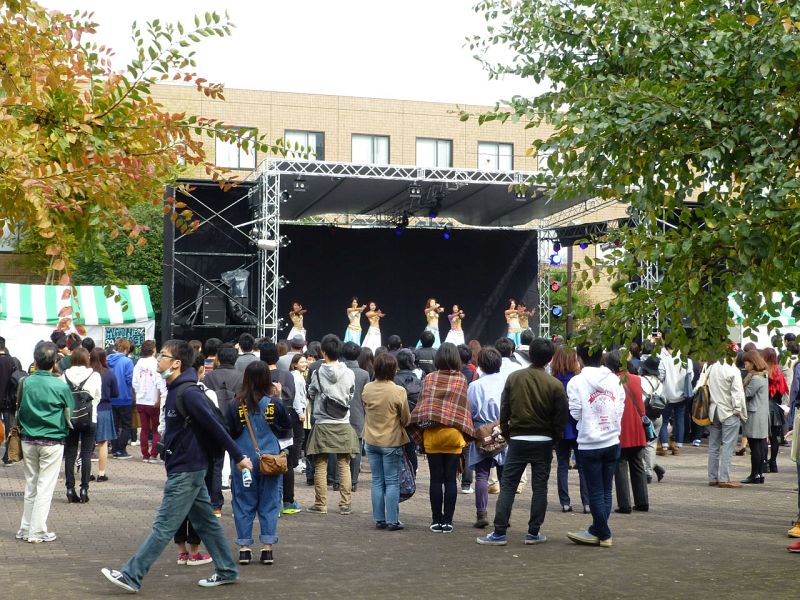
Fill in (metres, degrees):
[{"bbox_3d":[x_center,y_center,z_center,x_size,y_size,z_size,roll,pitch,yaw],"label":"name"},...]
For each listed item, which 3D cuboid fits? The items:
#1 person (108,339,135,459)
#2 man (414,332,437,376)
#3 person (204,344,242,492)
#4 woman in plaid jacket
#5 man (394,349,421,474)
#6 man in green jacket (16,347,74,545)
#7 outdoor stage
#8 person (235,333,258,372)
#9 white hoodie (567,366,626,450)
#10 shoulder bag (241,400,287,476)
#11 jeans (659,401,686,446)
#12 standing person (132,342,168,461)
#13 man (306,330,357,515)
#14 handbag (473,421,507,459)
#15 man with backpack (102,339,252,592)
[{"bbox_3d":[-4.132,1.450,18.145,0.460,1.759,0.330,-1,-2,23],"label":"person"},{"bbox_3d":[0.381,1.353,17.269,0.520,1.818,0.380,0,-2,0],"label":"man"},{"bbox_3d":[-1.729,1.260,12.035,0.480,1.685,0.420,0,-2,6],"label":"person"},{"bbox_3d":[0.366,1.207,10.771,0.570,1.666,0.380,0,-2,1],"label":"woman in plaid jacket"},{"bbox_3d":[0.110,1.418,15.773,0.500,1.586,0.380,0,-2,3],"label":"man"},{"bbox_3d":[-3.037,1.194,10.435,0.500,1.698,0.360,-1,-2,20],"label":"man in green jacket"},{"bbox_3d":[-0.554,-0.035,29.237,10.700,5.550,6.200,1,-2,-17],"label":"outdoor stage"},{"bbox_3d":[-1.814,1.291,14.544,0.500,1.810,0.380,0,-2,6],"label":"person"},{"bbox_3d":[1.663,0.915,10.339,0.510,0.707,0.310,1,-2,-16],"label":"white hoodie"},{"bbox_3d":[-1.016,1.031,9.120,0.350,0.566,0.240,0,-2,-9],"label":"shoulder bag"},{"bbox_3d":[4.157,1.851,18.630,0.410,0.783,0.270,1,-2,-14],"label":"jeans"},{"bbox_3d":[-3.459,1.405,16.921,0.480,1.691,0.360,-1,-2,23],"label":"standing person"},{"bbox_3d":[-0.671,1.209,11.970,0.540,1.743,0.380,0,-2,6],"label":"man"},{"bbox_3d":[0.810,1.241,10.900,0.310,0.338,0.150,0,-2,-6],"label":"handbag"},{"bbox_3d":[-1.508,1.111,8.271,1.020,1.687,0.580,0,-2,-6],"label":"man with backpack"}]

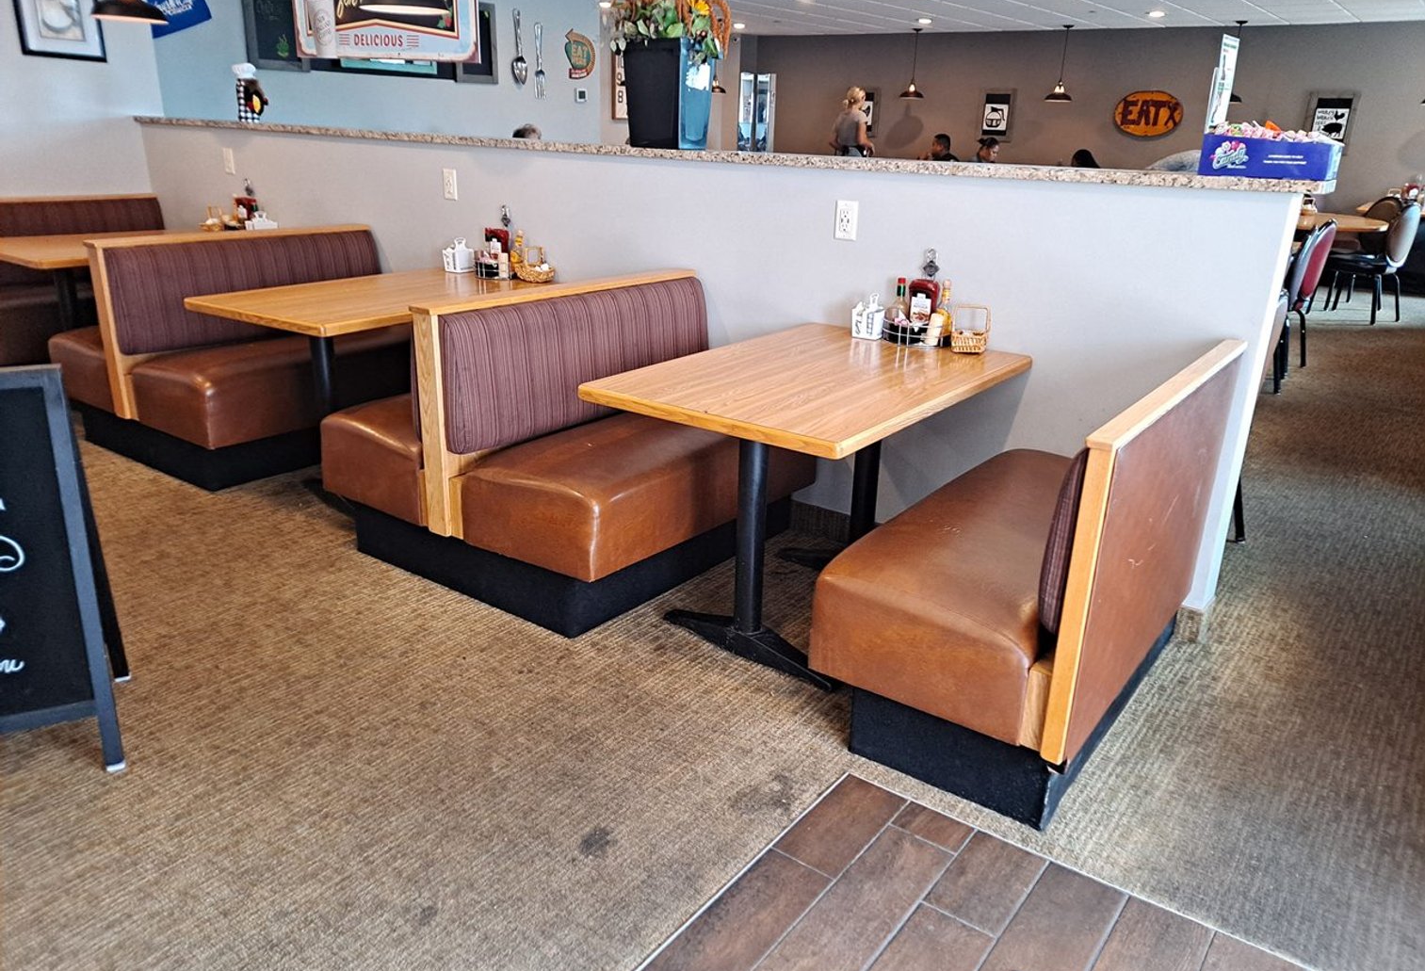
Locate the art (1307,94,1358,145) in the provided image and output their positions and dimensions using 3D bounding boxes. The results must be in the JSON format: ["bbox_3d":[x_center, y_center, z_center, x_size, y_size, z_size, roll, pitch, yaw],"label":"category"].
[{"bbox_3d":[5.902,-3.467,9.838,0.413,0.545,0.030,15,23,33],"label":"art"}]

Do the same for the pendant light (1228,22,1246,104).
[{"bbox_3d":[5.211,-4.205,10.233,0.302,0.743,0.302,16,24,34],"label":"pendant light"}]

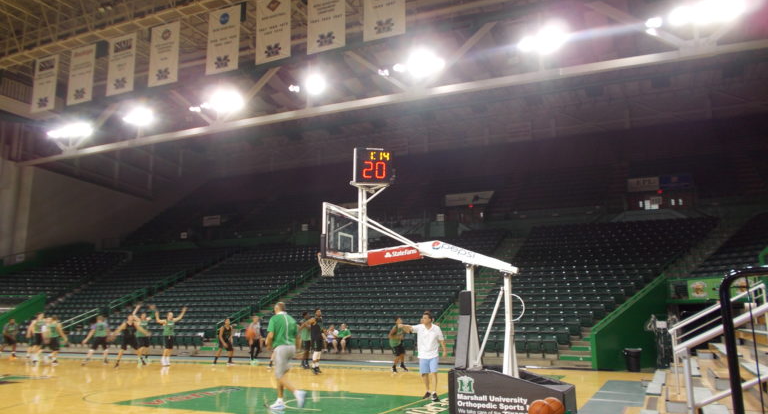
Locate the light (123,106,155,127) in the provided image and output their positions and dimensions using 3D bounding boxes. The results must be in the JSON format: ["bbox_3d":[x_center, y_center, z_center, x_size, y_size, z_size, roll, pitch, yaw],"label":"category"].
[{"bbox_3d":[-18.519,-6.841,43.600,2.400,1.400,1.000,-5,-12,24],"label":"light"}]

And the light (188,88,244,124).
[{"bbox_3d":[-11.691,-7.162,40.500,3.800,2.000,1.200,-5,-12,24],"label":"light"}]

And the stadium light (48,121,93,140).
[{"bbox_3d":[-25.212,-6.133,46.239,4.200,1.100,0.800,-5,-13,24],"label":"stadium light"}]

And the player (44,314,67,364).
[{"bbox_3d":[-12.965,5.307,22.800,0.650,1.880,0.600,5,-13,-25],"label":"player"}]

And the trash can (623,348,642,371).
[{"bbox_3d":[8.262,5.062,19.163,0.600,0.770,0.600,-5,-13,24],"label":"trash can"}]

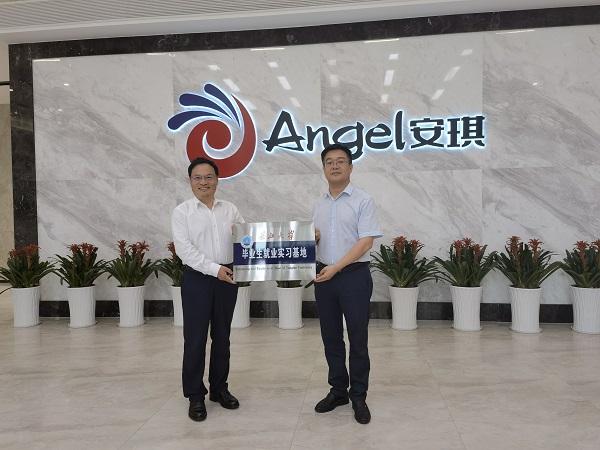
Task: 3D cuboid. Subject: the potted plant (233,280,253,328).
[{"bbox_3d":[-0.729,0.681,5.510,0.617,0.998,0.598,-1,2,7],"label":"potted plant"}]

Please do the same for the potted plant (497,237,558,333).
[{"bbox_3d":[2.470,0.632,5.104,0.666,1.016,0.646,-1,2,7],"label":"potted plant"}]

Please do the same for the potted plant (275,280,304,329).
[{"bbox_3d":[-0.119,0.676,5.419,0.607,0.994,0.588,-1,2,7],"label":"potted plant"}]

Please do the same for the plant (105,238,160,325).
[{"bbox_3d":[-2.055,0.691,5.682,0.636,1.011,0.617,-1,2,7],"label":"plant"}]

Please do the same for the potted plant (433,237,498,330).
[{"bbox_3d":[1.860,0.645,5.202,0.668,1.004,0.648,-1,2,7],"label":"potted plant"}]

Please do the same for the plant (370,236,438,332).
[{"bbox_3d":[1.172,0.643,5.269,0.699,1.028,0.660,-1,2,7],"label":"plant"}]

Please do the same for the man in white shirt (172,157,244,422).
[{"bbox_3d":[-0.606,0.402,3.127,0.490,1.718,0.400,-2,2,-24],"label":"man in white shirt"}]

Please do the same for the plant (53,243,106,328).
[{"bbox_3d":[-2.669,0.712,5.719,0.640,0.986,0.621,-1,2,7],"label":"plant"}]

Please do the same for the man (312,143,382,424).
[{"bbox_3d":[0.311,0.353,3.074,0.470,1.790,0.400,0,2,19],"label":"man"}]

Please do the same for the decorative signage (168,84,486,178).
[{"bbox_3d":[0.238,-1.157,5.553,3.762,1.149,0.090,-1,2,7],"label":"decorative signage"}]

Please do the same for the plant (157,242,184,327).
[{"bbox_3d":[-1.385,0.683,5.609,0.639,1.009,0.620,-1,2,7],"label":"plant"}]

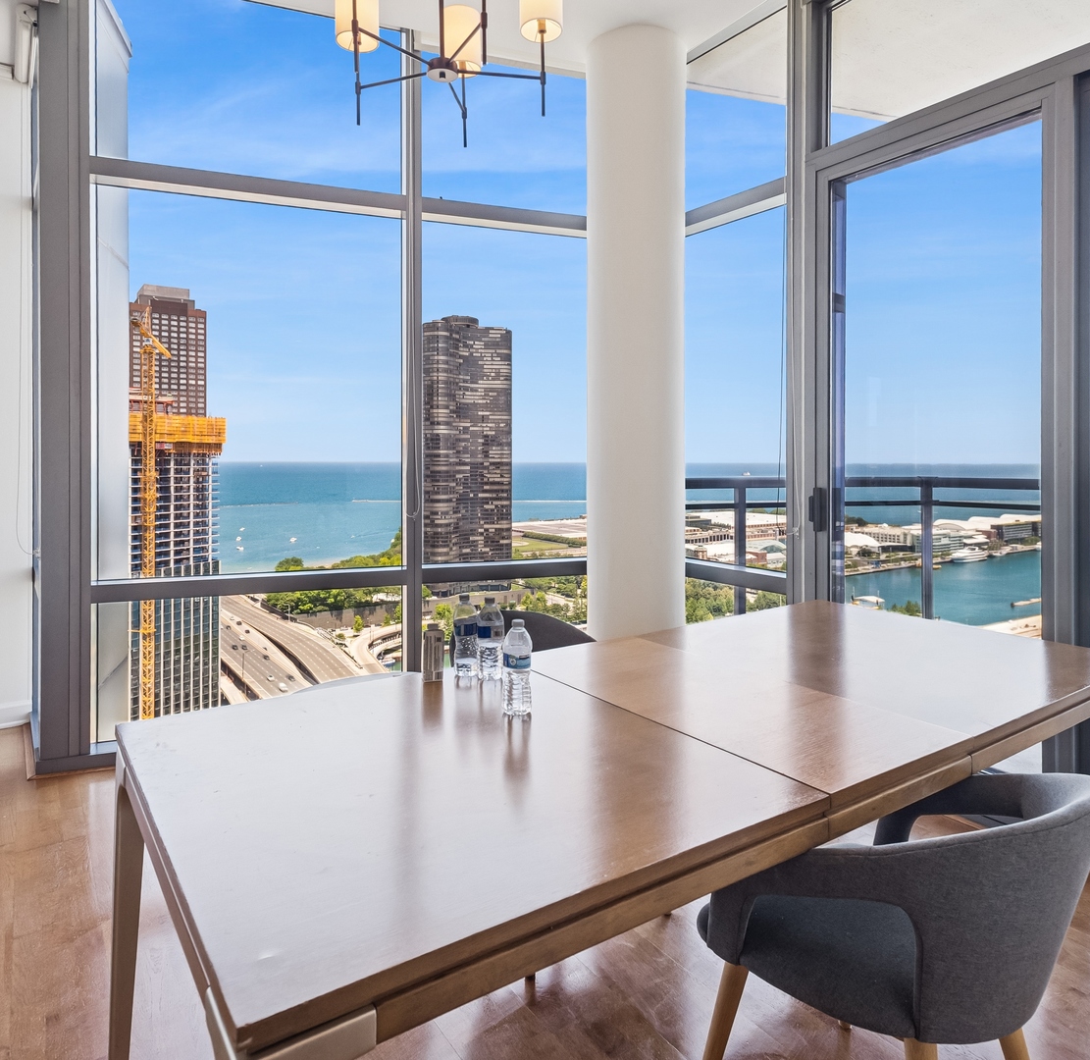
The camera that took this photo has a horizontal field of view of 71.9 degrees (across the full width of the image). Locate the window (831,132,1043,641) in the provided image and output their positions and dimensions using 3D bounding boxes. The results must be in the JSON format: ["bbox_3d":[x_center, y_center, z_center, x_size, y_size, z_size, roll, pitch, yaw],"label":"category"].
[{"bbox_3d":[1.490,-0.300,2.925,0.070,2.420,0.840,-2,4,-35],"label":"window"}]

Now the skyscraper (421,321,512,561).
[{"bbox_3d":[-55.000,-46.500,505.000,66.000,196.000,66.000,1,4,18],"label":"skyscraper"}]

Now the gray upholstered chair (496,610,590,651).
[{"bbox_3d":[-0.030,0.700,2.310,0.560,0.800,0.590,-2,4,-35],"label":"gray upholstered chair"}]

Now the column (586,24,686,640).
[{"bbox_3d":[0.471,-0.750,3.870,0.510,3.420,0.510,0,3,0],"label":"column"}]

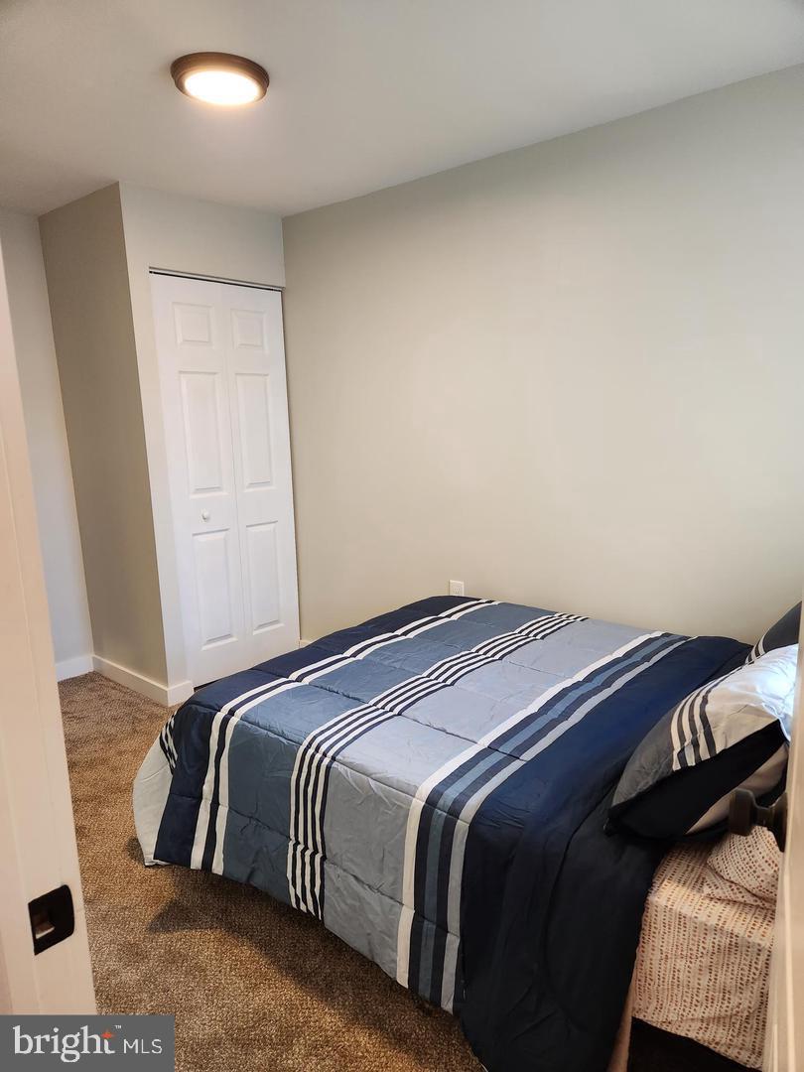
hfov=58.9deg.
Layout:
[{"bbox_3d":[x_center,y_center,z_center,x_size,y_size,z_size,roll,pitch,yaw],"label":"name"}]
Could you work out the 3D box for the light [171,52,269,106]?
[{"bbox_3d":[-0.535,-1.341,2.109,0.282,0.042,0.282,-2,11,0],"label":"light"}]

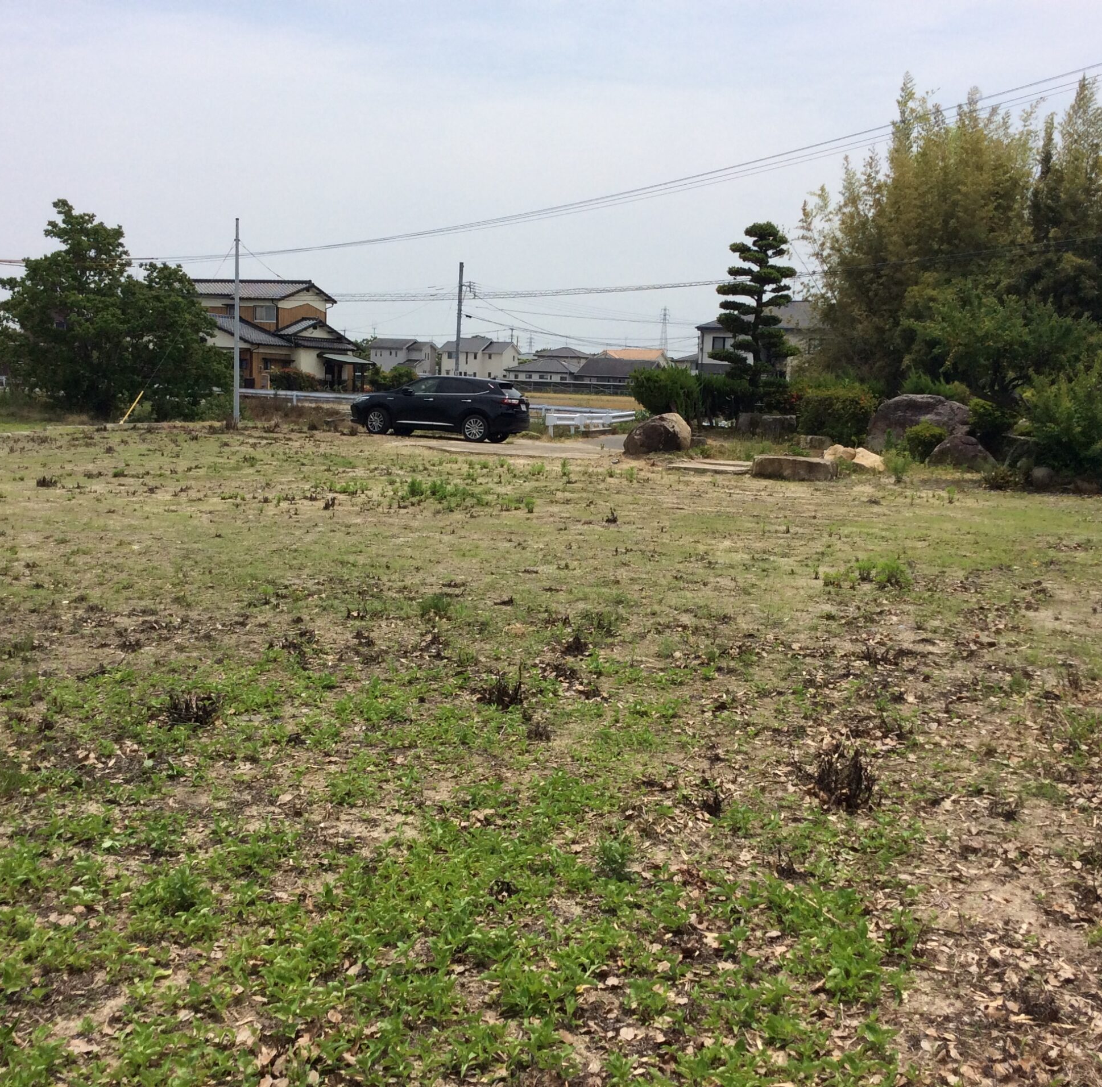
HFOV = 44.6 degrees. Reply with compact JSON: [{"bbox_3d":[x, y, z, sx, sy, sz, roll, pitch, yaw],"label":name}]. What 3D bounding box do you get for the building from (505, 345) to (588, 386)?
[{"bbox_3d":[-0.632,-27.876,213.193,12.000,6.617,10.000,4,7,17],"label":"building"}]

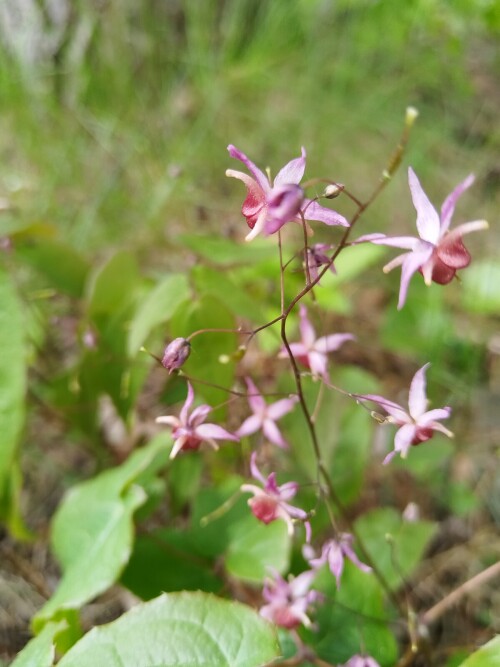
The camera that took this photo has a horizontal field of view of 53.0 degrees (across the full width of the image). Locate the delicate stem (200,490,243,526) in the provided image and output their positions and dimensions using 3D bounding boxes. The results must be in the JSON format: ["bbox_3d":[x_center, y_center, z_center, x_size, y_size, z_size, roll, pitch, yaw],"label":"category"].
[{"bbox_3d":[-0.014,0.087,0.250,0.027,0.005,0.005,-38,14,-6],"label":"delicate stem"}]

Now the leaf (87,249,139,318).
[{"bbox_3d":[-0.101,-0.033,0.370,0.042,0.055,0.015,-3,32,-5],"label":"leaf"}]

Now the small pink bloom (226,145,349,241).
[{"bbox_3d":[0.013,-0.048,0.172,0.029,0.033,0.033,-34,43,-21],"label":"small pink bloom"}]

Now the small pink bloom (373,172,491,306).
[{"bbox_3d":[0.062,-0.033,0.172,0.040,0.027,0.036,-49,39,6],"label":"small pink bloom"}]

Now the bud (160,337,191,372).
[{"bbox_3d":[-0.028,0.008,0.190,0.010,0.013,0.010,25,12,-8],"label":"bud"}]

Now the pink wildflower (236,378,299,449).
[{"bbox_3d":[0.008,0.037,0.235,0.030,0.018,0.033,-5,70,-8],"label":"pink wildflower"}]

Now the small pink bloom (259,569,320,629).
[{"bbox_3d":[0.019,0.127,0.240,0.029,0.030,0.023,5,39,8],"label":"small pink bloom"}]

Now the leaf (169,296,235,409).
[{"bbox_3d":[-0.031,0.013,0.330,0.044,0.074,0.018,-3,32,-5],"label":"leaf"}]

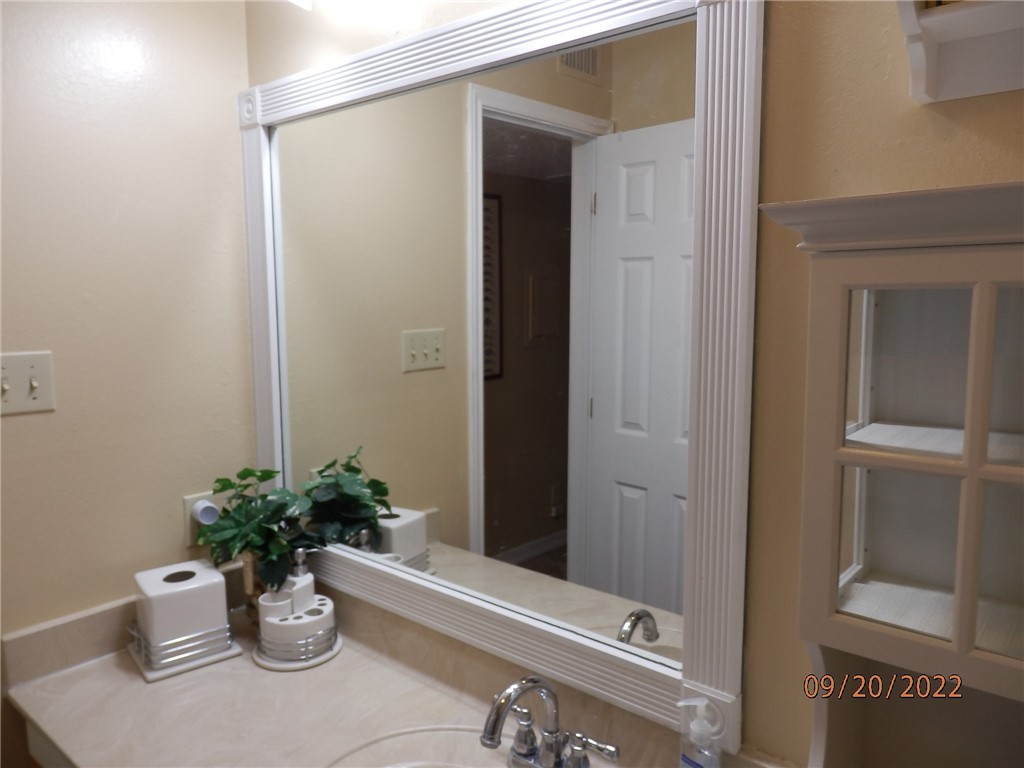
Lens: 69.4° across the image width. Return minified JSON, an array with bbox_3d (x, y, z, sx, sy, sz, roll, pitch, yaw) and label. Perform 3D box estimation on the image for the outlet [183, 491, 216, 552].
[{"bbox_3d":[-0.689,0.302,1.641,0.009,0.115,0.070,6,9,39],"label":"outlet"}]

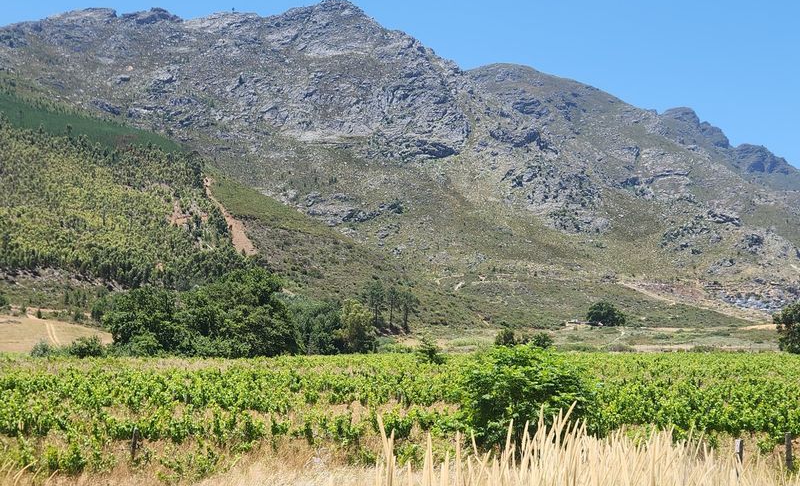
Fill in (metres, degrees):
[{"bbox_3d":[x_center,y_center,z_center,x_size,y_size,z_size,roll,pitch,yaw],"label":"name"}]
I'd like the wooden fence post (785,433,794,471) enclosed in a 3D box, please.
[{"bbox_3d":[8.055,4.346,11.000,0.125,0.820,0.125,0,-11,0],"label":"wooden fence post"}]

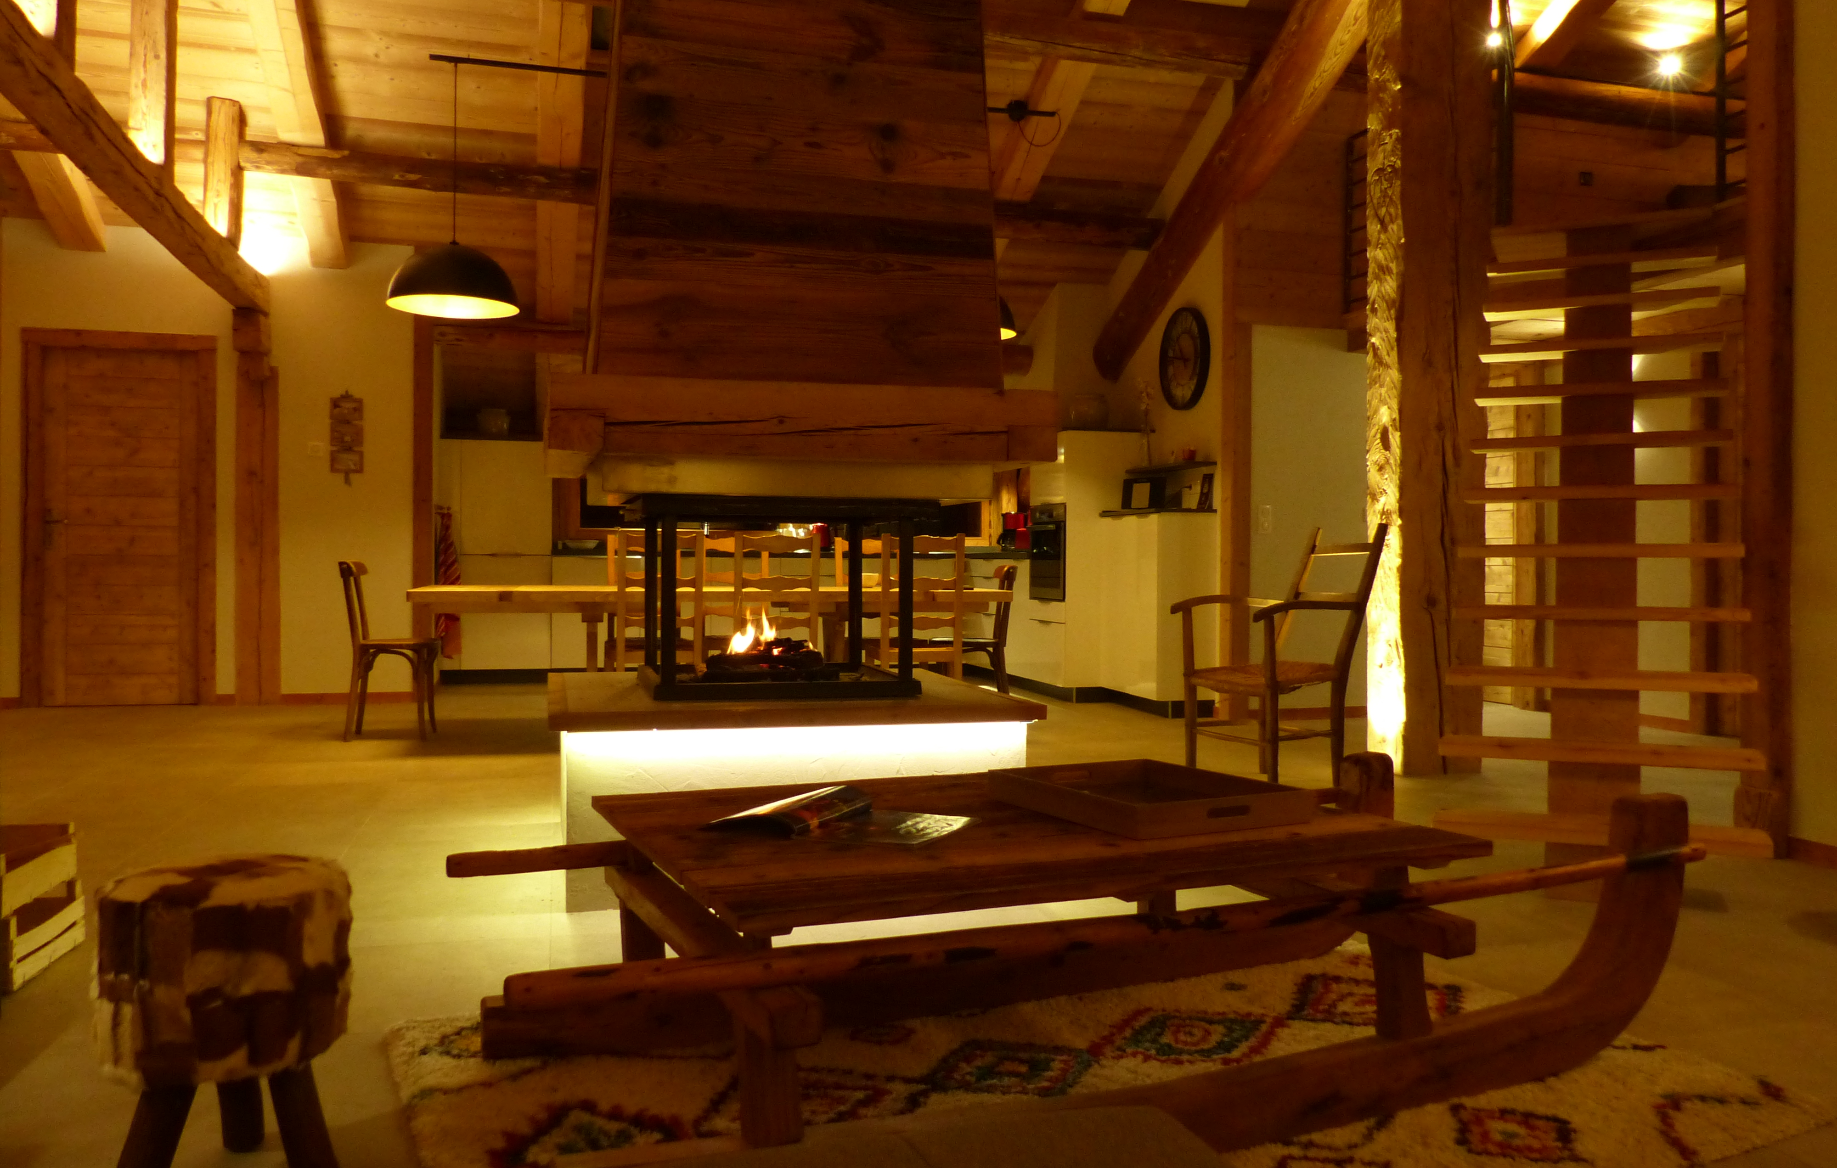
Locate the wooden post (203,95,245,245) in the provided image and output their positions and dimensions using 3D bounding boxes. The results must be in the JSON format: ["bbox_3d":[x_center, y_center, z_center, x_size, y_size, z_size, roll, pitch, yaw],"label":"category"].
[{"bbox_3d":[-3.711,-2.222,7.095,0.180,0.770,0.180,0,1,-15],"label":"wooden post"}]

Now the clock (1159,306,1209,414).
[{"bbox_3d":[1.542,-1.308,7.708,0.055,0.605,0.605,0,1,-16],"label":"clock"}]

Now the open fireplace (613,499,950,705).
[{"bbox_3d":[-0.423,0.023,3.851,0.760,0.546,0.740,0,1,-15],"label":"open fireplace"}]

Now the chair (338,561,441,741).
[{"bbox_3d":[-2.568,0.316,6.441,0.440,0.850,0.400,0,1,-10],"label":"chair"}]

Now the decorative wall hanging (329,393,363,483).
[{"bbox_3d":[-3.405,-0.872,7.898,0.205,0.530,0.030,0,1,-15],"label":"decorative wall hanging"}]

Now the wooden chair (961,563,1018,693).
[{"bbox_3d":[0.236,0.324,6.902,0.460,0.840,0.400,0,1,-16],"label":"wooden chair"}]

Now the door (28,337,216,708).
[{"bbox_3d":[-4.583,-0.371,7.626,1.000,2.150,0.100,0,1,-16],"label":"door"}]

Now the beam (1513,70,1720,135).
[{"bbox_3d":[4.147,-2.845,7.863,1.761,0.250,0.250,0,1,-15],"label":"beam"}]

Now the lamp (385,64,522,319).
[{"bbox_3d":[-2.213,-1.891,6.323,0.625,1.162,0.625,0,1,-15],"label":"lamp"}]

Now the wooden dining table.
[{"bbox_3d":[-1.009,0.385,6.660,2.830,0.710,0.950,0,1,-16],"label":"wooden dining table"}]

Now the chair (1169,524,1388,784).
[{"bbox_3d":[1.438,0.275,5.203,0.680,1.000,0.510,0,1,-28],"label":"chair"}]

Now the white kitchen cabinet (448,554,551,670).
[{"bbox_3d":[-2.930,0.181,9.402,0.630,0.810,0.580,0,1,-16],"label":"white kitchen cabinet"}]

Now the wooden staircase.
[{"bbox_3d":[2.166,-0.316,4.237,0.761,2.208,2.030,1,1,27],"label":"wooden staircase"}]

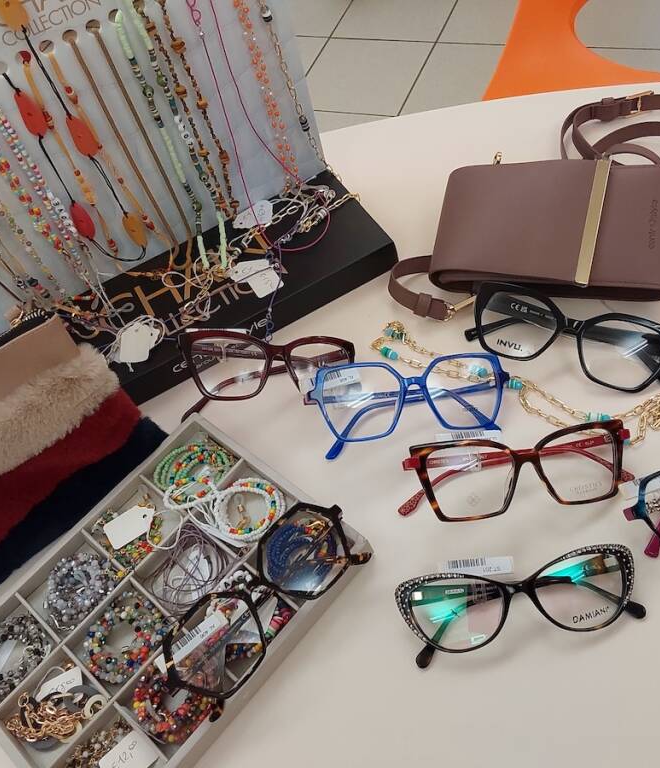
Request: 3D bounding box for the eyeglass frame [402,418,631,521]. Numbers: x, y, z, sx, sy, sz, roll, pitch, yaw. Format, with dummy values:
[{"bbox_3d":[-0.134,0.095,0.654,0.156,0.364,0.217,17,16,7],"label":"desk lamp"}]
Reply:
[{"bbox_3d":[0.120,0.059,0.542,0.151,0.033,0.051,-8,80,8],"label":"eyeglass frame"}]

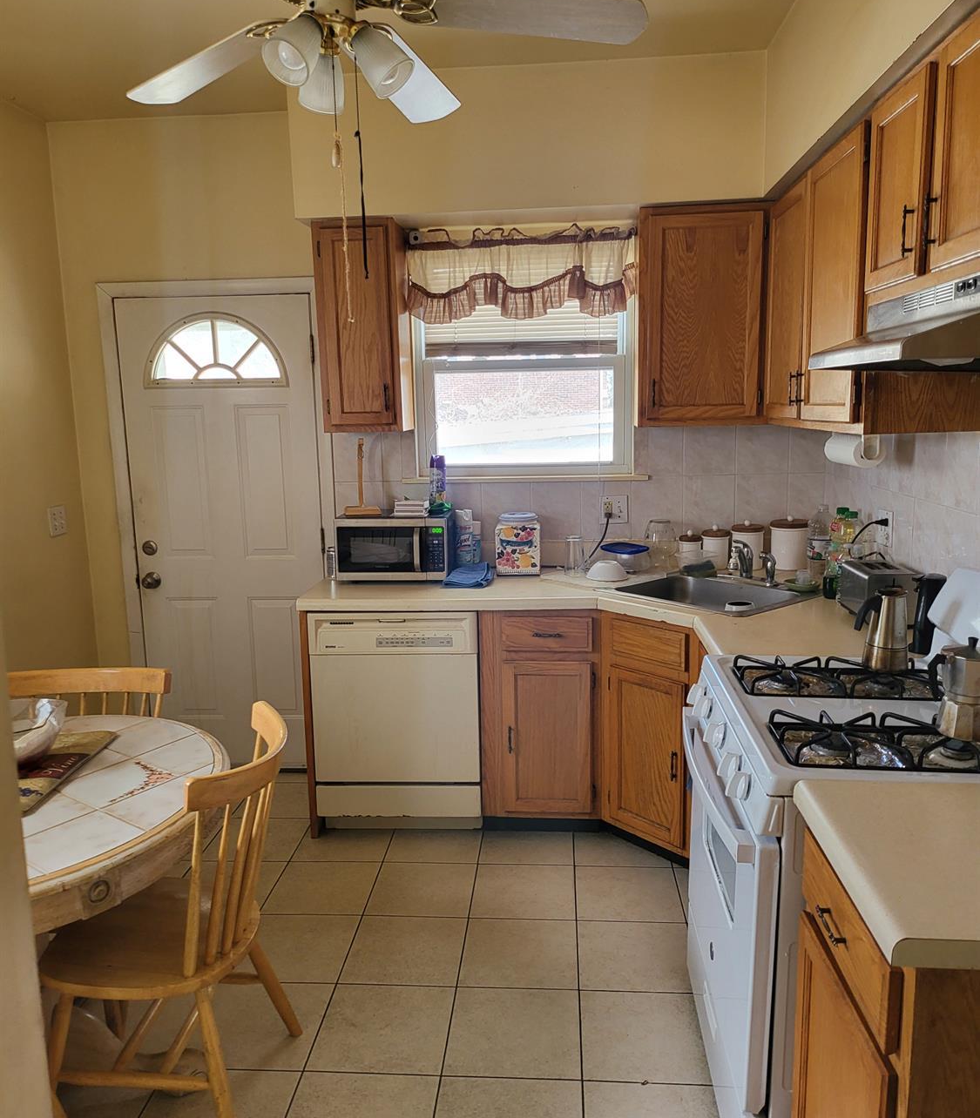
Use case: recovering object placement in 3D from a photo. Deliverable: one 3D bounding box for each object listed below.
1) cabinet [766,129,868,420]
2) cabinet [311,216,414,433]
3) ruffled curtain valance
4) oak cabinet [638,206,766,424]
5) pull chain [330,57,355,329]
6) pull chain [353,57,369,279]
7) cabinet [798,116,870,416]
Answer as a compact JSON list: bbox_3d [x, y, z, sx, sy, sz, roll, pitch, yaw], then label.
[{"bbox_3d":[1.098,-0.776,2.685,0.329,0.766,1.070,0,10,4],"label":"cabinet"},{"bbox_3d":[-0.479,-0.880,3.485,0.298,0.768,0.333,0,10,4],"label":"cabinet"},{"bbox_3d":[0.120,-1.103,3.520,0.896,0.360,0.090,0,10,4],"label":"ruffled curtain valance"},{"bbox_3d":[0.766,-0.879,3.355,0.445,0.760,0.325,-1,10,4],"label":"oak cabinet"},{"bbox_3d":[-0.322,-0.806,1.972,0.035,0.572,0.028,-1,10,4],"label":"pull chain"},{"bbox_3d":[-0.284,-0.860,2.001,0.018,0.465,0.016,-1,10,4],"label":"pull chain"},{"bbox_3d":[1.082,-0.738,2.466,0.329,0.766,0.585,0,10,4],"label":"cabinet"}]

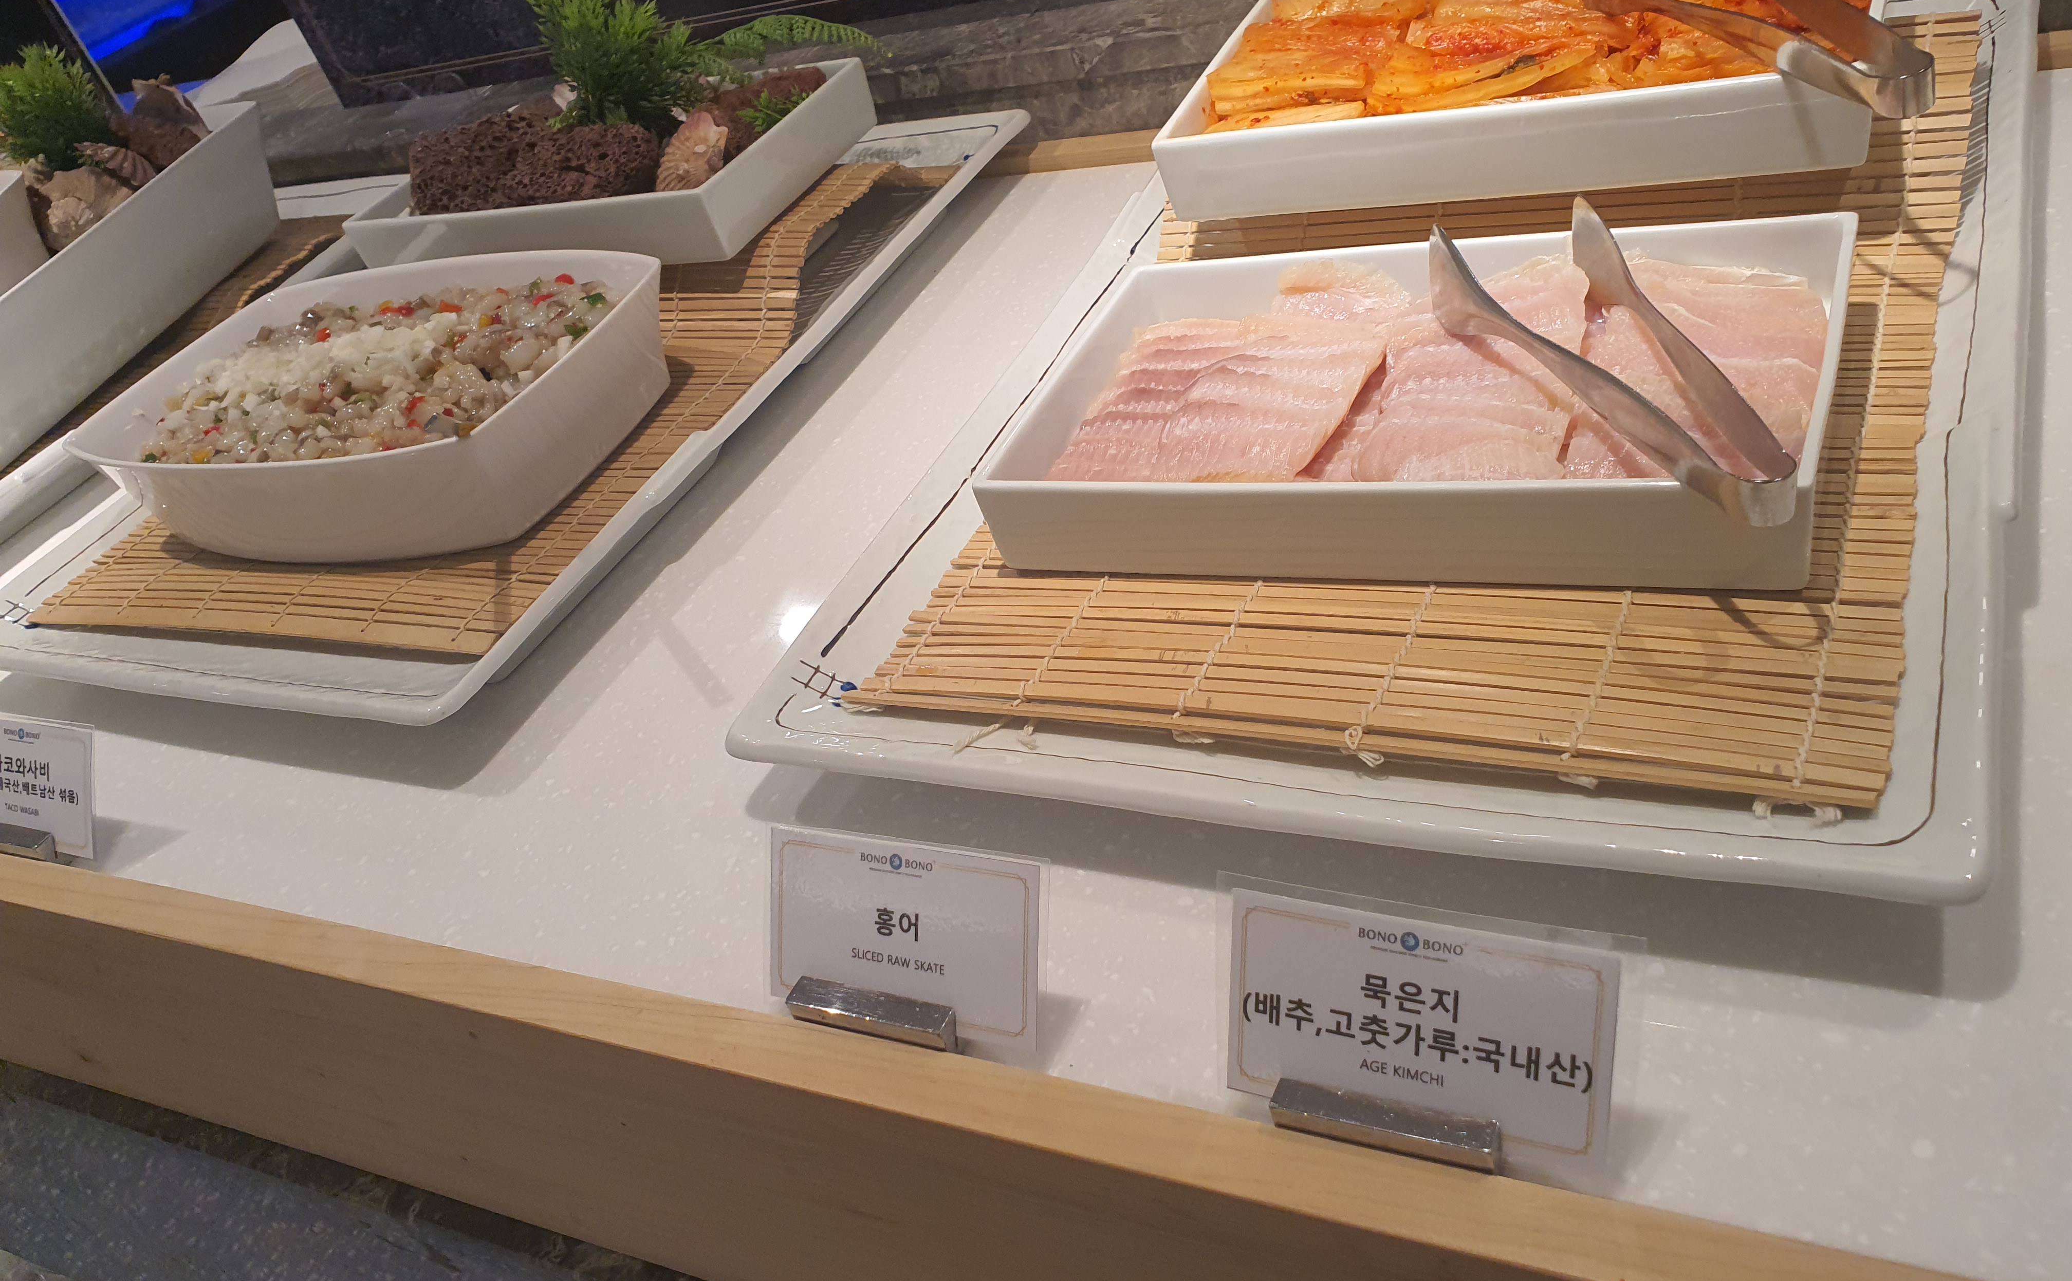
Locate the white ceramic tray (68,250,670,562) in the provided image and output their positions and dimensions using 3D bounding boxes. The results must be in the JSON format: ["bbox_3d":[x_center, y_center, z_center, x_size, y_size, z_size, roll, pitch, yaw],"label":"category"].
[{"bbox_3d":[-0.326,-0.120,0.783,0.297,0.056,0.188,3,43,29],"label":"white ceramic tray"}]

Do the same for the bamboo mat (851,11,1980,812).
[{"bbox_3d":[0.162,-0.129,0.580,0.310,0.042,0.455,5,43,30],"label":"bamboo mat"}]

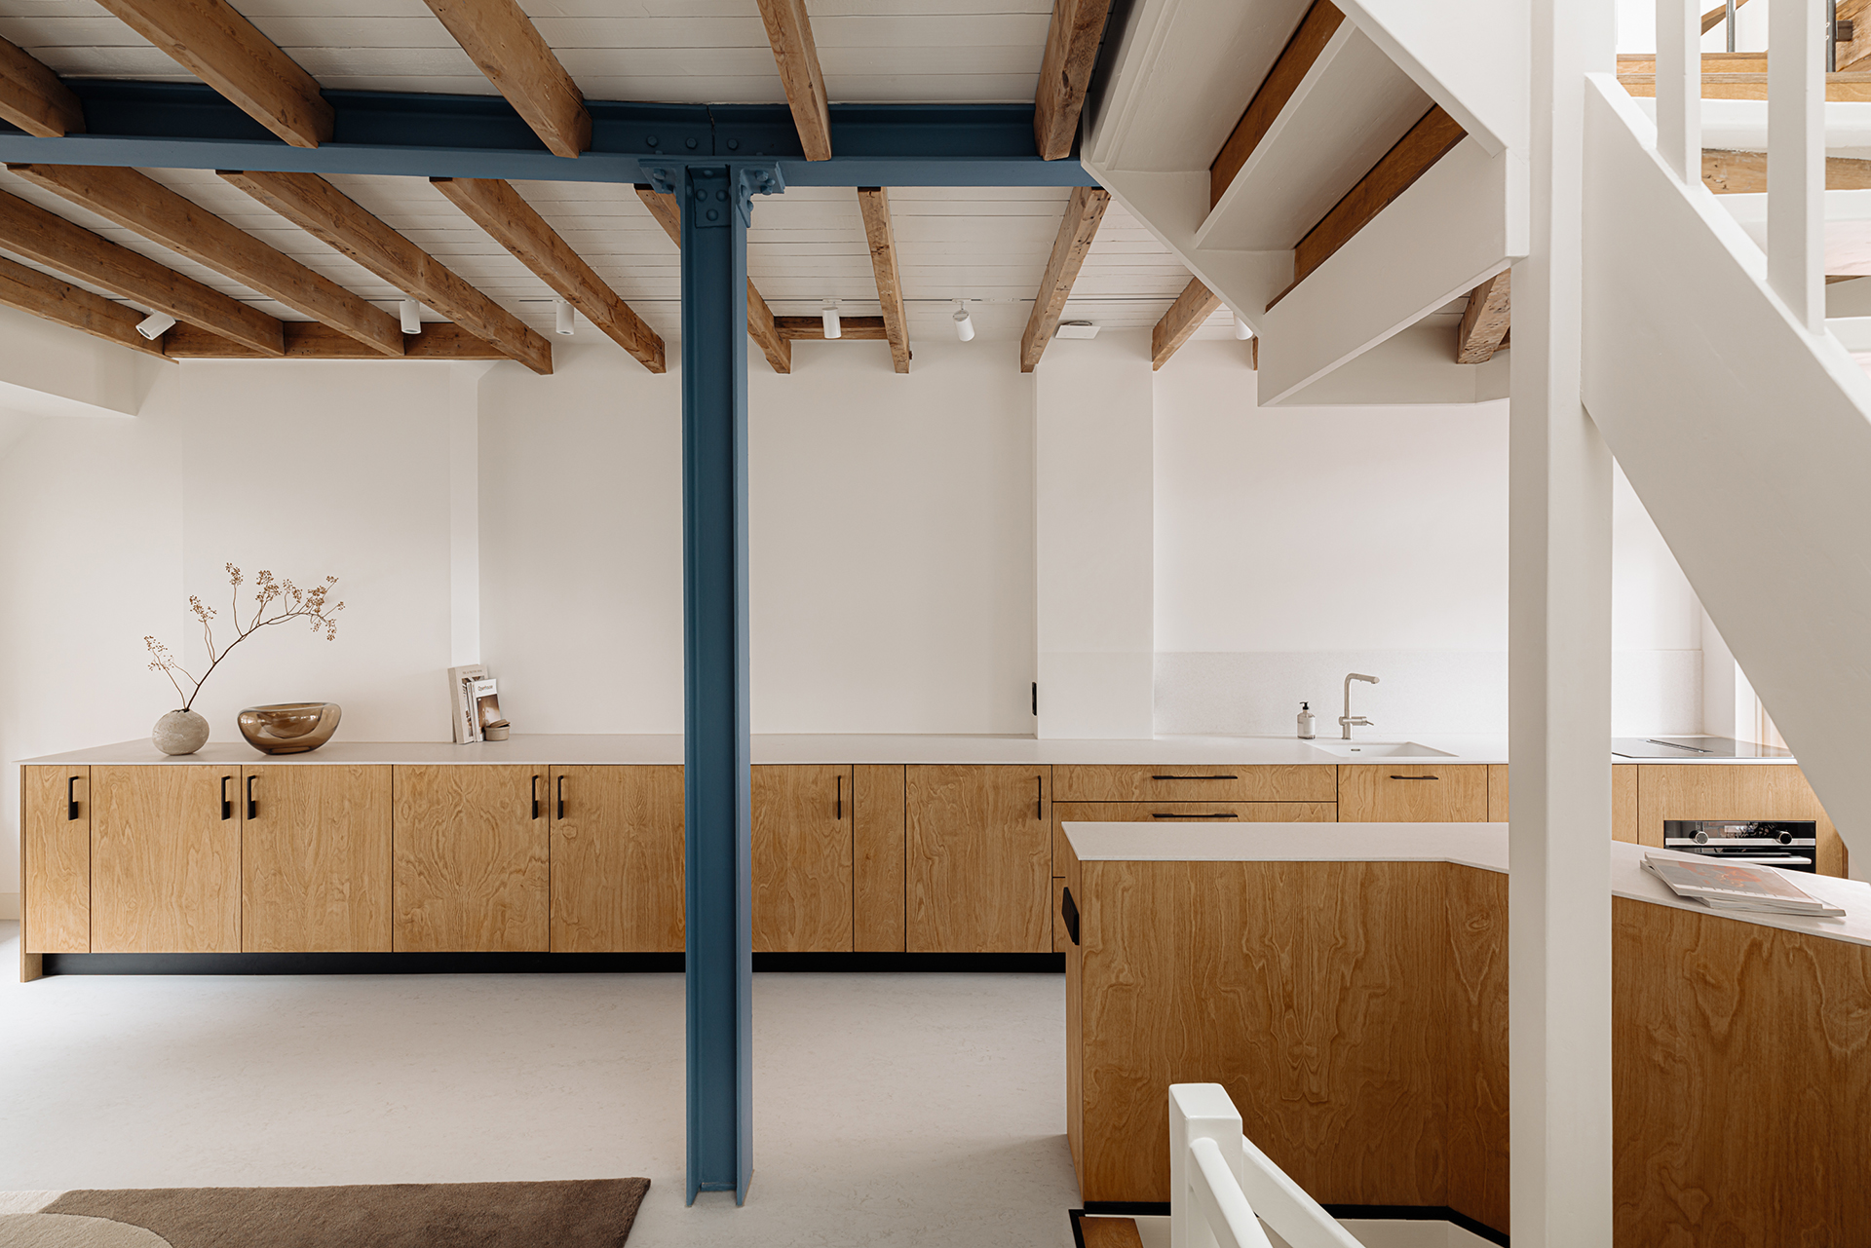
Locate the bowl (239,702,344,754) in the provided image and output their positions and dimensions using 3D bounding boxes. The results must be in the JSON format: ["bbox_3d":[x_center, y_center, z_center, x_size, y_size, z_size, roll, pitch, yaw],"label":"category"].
[{"bbox_3d":[-2.752,0.449,3.780,0.360,0.195,0.360,0,0,0],"label":"bowl"}]

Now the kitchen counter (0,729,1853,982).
[{"bbox_3d":[-0.010,0.988,3.931,7.300,0.880,0.780,0,1,0],"label":"kitchen counter"}]

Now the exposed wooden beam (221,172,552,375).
[{"bbox_3d":[-1.898,-1.293,3.330,0.065,0.153,1.980,0,0,0],"label":"exposed wooden beam"}]

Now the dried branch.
[{"bbox_3d":[-2.915,0.072,3.751,0.810,0.655,0.300,0,1,0],"label":"dried branch"}]

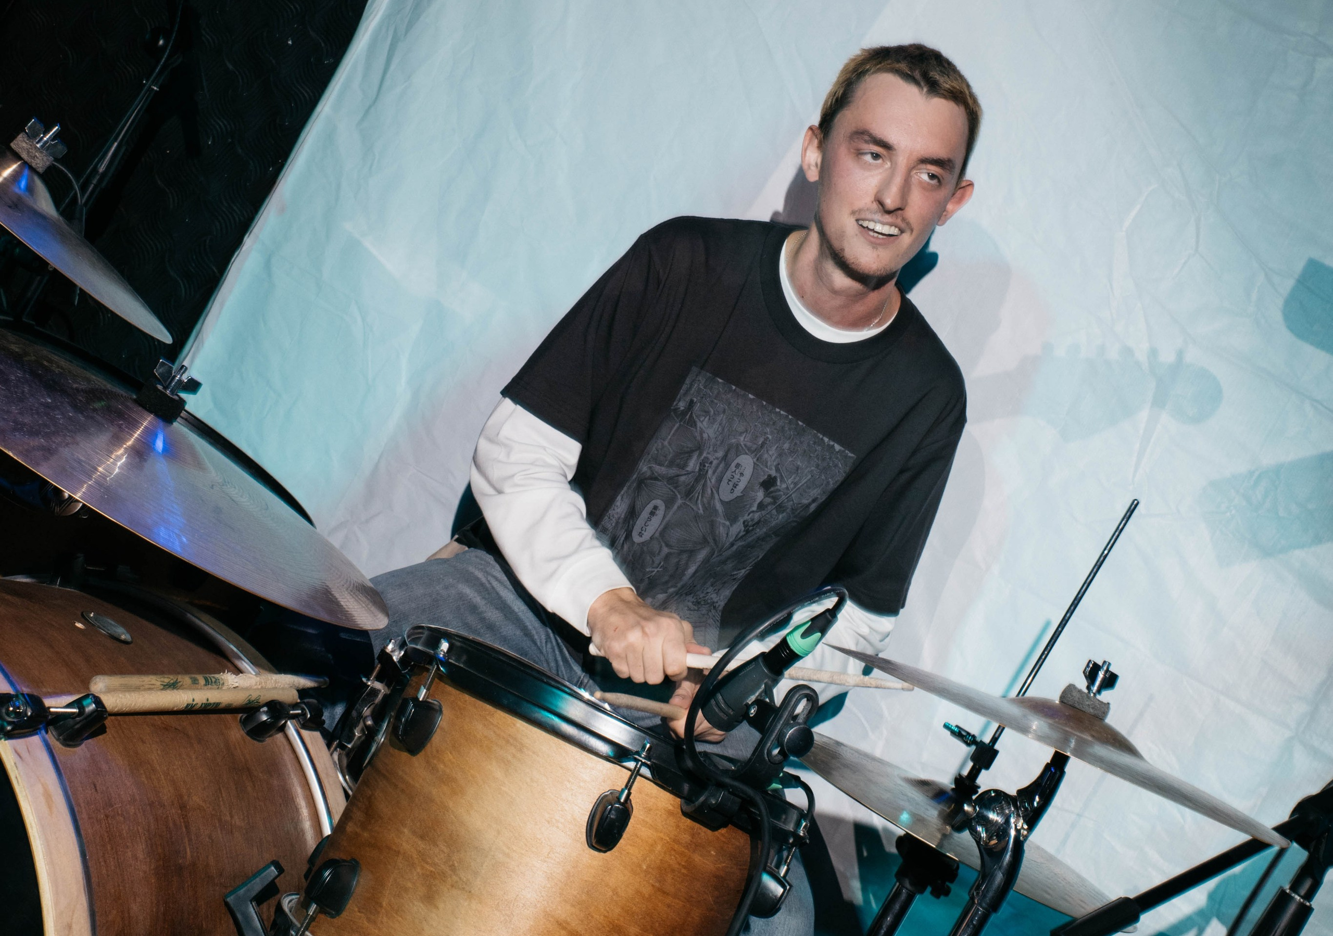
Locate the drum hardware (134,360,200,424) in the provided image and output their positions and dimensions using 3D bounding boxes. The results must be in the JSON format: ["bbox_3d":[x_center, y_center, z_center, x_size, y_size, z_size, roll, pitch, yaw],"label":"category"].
[{"bbox_3d":[-0.405,-0.062,1.260,0.040,0.041,0.037,34,0,0],"label":"drum hardware"}]

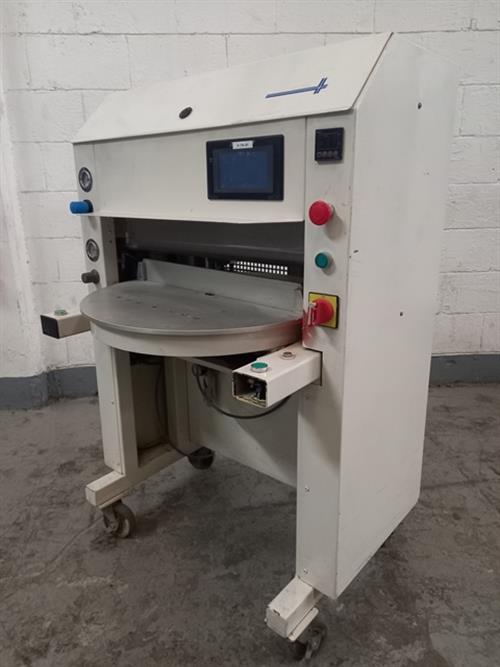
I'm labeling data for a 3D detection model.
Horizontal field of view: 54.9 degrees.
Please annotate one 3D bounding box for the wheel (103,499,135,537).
[{"bbox_3d":[-0.418,0.579,1.527,0.120,0.150,0.072,12,21,39],"label":"wheel"}]

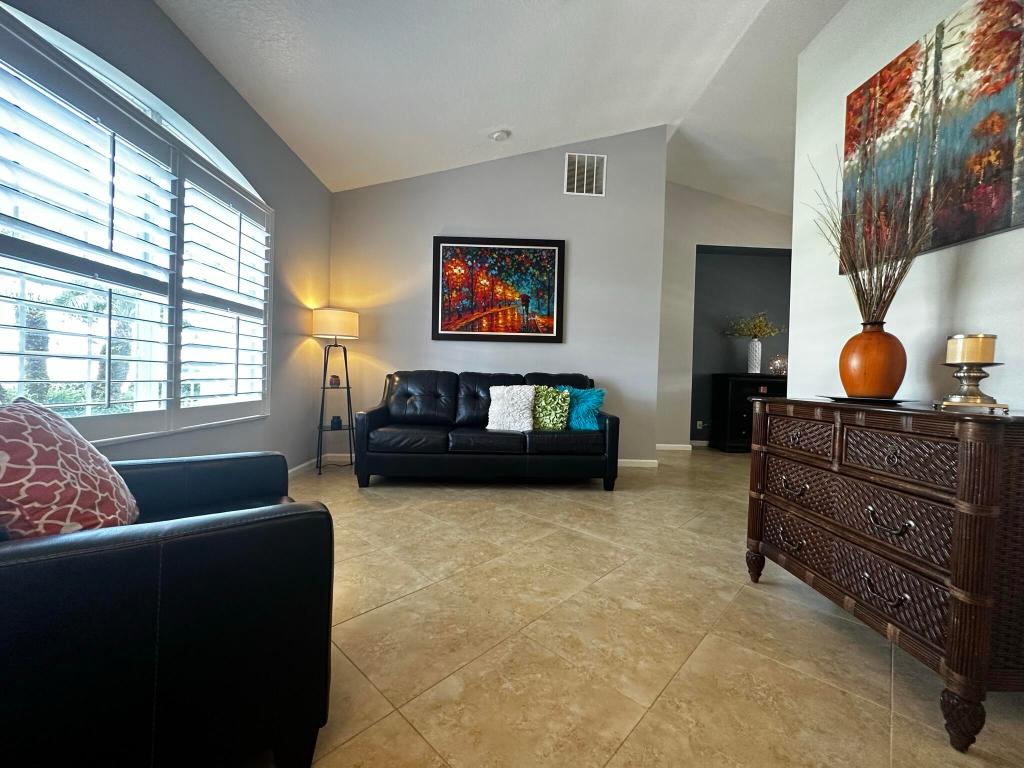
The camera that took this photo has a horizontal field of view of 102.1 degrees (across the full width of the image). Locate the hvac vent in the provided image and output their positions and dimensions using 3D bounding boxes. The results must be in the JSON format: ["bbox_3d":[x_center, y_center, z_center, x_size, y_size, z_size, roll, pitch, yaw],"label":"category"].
[{"bbox_3d":[0.798,-2.265,4.476,0.448,0.448,0.020,1,1,-2],"label":"hvac vent"}]

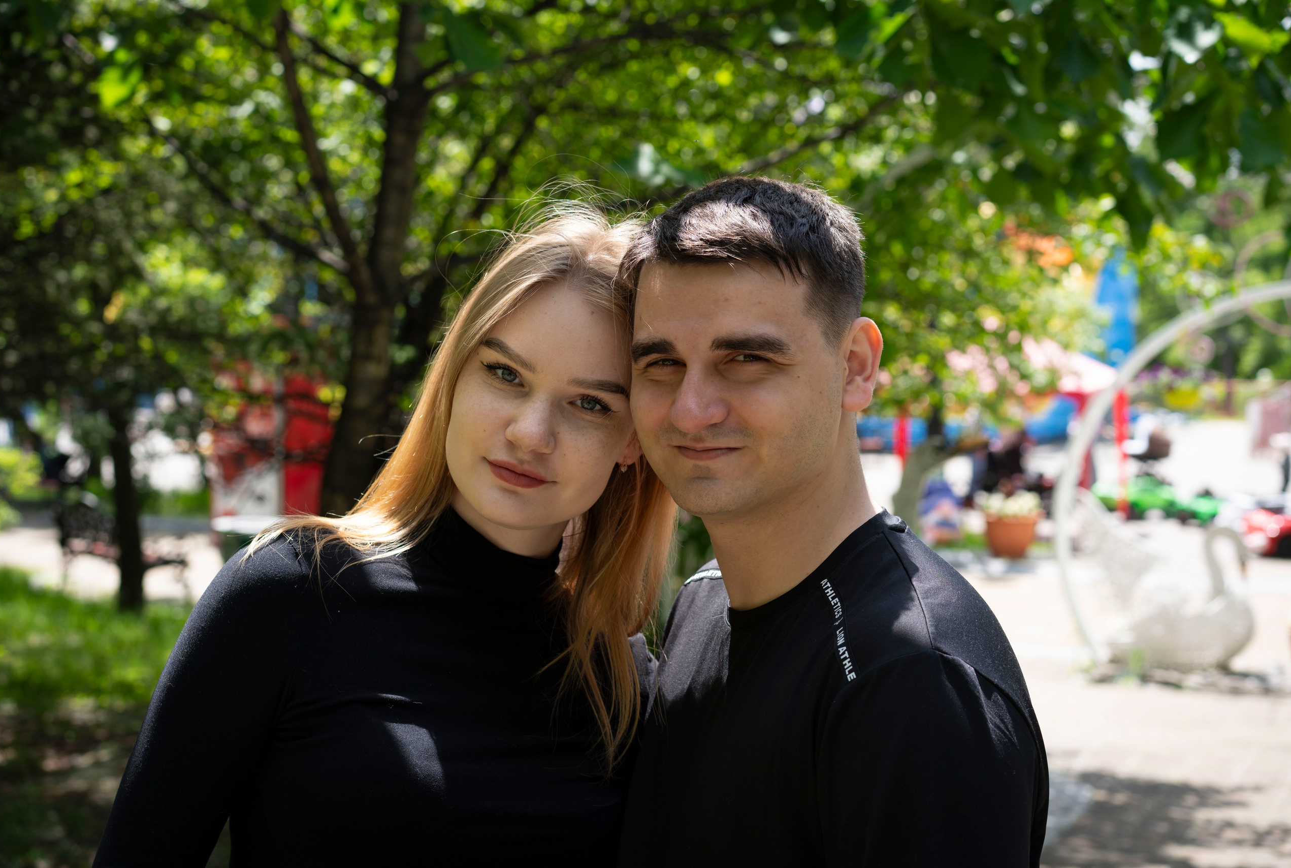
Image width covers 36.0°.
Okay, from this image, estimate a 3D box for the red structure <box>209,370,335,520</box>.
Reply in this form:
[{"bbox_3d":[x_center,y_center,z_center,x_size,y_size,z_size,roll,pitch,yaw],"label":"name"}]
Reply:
[{"bbox_3d":[-4.370,0.290,23.200,1.050,2.050,0.970,0,0,26],"label":"red structure"}]

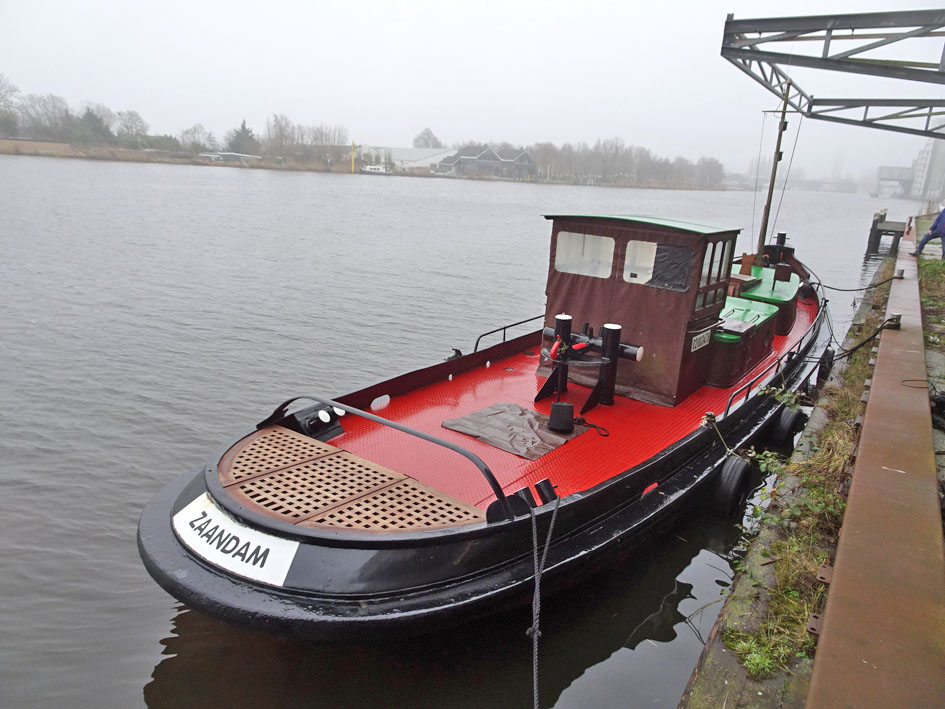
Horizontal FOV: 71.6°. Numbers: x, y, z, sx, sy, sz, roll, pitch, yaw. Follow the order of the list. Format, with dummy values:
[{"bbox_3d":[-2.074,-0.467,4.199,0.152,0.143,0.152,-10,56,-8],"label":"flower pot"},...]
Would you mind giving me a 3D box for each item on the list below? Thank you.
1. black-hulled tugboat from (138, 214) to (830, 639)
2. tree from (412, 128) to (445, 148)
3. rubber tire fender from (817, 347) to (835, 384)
[{"bbox_3d":[2.767,-0.589,9.558,3.730,2.797,14.742,15,19,35],"label":"black-hulled tugboat"},{"bbox_3d":[-16.265,-73.955,237.955,11.500,15.380,11.500,2,16,-5],"label":"tree"},{"bbox_3d":[5.899,0.184,10.950,0.200,0.630,0.620,15,19,35],"label":"rubber tire fender"}]

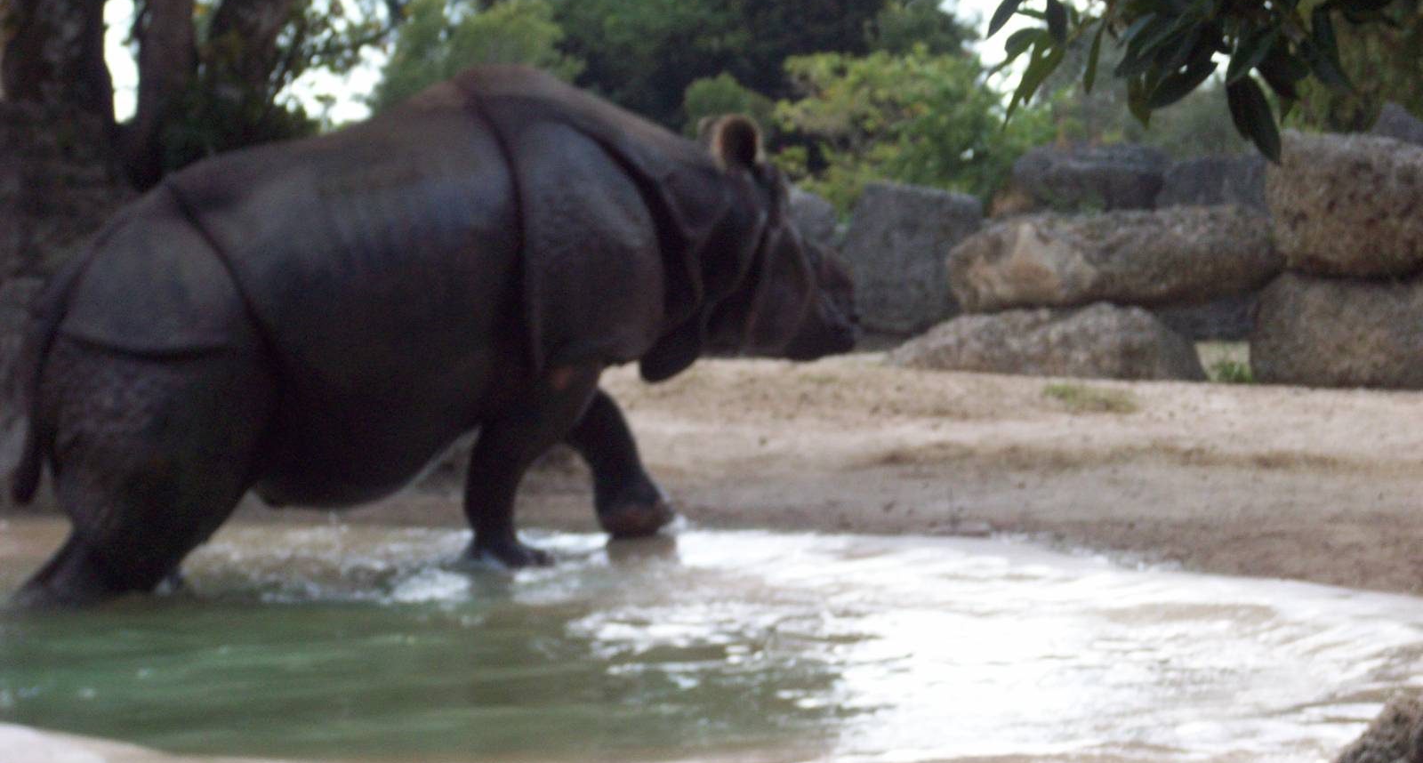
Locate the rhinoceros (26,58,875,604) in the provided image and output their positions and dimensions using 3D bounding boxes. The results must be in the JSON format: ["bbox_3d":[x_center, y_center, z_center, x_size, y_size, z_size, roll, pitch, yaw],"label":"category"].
[{"bbox_3d":[-0.820,-0.160,15.250,3.150,1.780,1.150,-8,8,-34],"label":"rhinoceros"}]

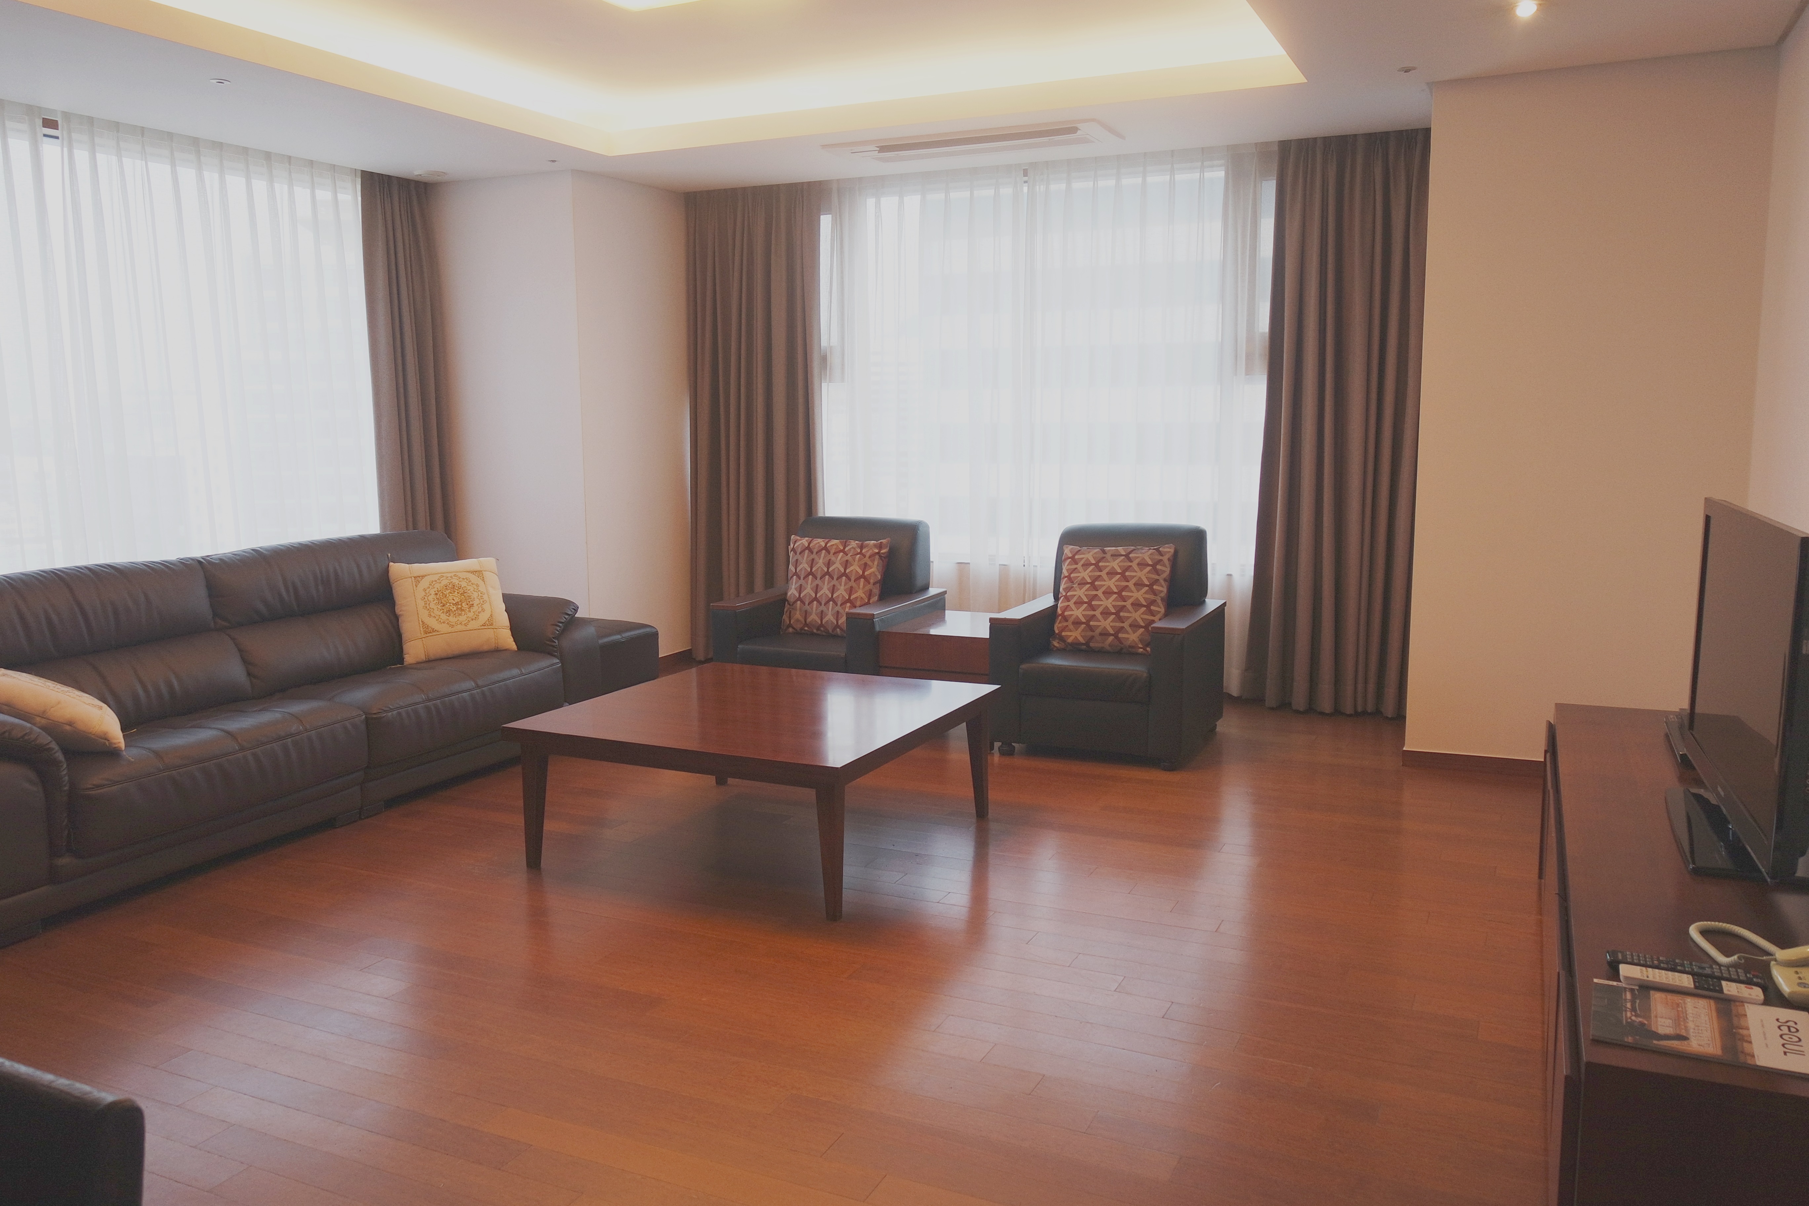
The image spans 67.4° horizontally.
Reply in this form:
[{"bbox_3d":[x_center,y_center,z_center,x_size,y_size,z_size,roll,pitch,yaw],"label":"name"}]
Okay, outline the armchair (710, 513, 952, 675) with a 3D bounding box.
[{"bbox_3d":[-0.288,0.080,5.814,0.722,0.848,0.795,3,9,25],"label":"armchair"}]

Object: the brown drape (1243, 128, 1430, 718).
[{"bbox_3d":[1.849,-0.734,5.798,0.729,2.415,0.172,3,9,25],"label":"brown drape"}]

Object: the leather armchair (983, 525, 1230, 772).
[{"bbox_3d":[0.827,0.132,5.389,0.726,0.848,0.782,3,9,25],"label":"leather armchair"}]

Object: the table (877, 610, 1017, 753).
[{"bbox_3d":[0.245,0.309,5.580,0.477,0.453,0.609,3,9,25],"label":"table"}]

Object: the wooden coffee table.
[{"bbox_3d":[-0.419,0.528,4.152,1.097,0.435,1.094,3,9,25],"label":"wooden coffee table"}]

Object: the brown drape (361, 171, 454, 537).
[{"bbox_3d":[-2.449,-0.811,6.585,0.172,2.415,0.391,3,9,25],"label":"brown drape"}]

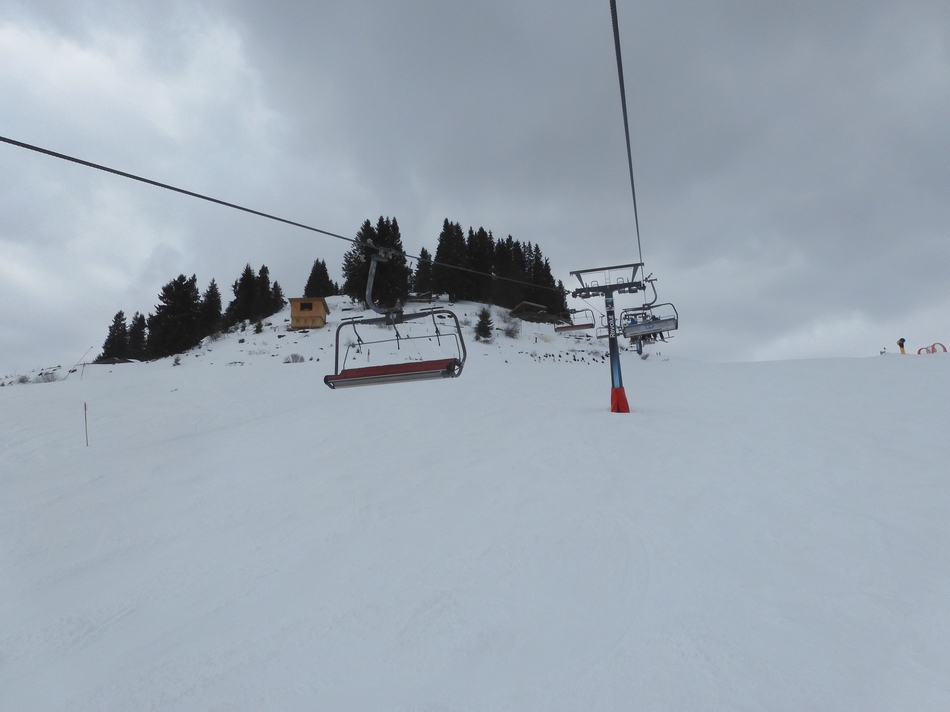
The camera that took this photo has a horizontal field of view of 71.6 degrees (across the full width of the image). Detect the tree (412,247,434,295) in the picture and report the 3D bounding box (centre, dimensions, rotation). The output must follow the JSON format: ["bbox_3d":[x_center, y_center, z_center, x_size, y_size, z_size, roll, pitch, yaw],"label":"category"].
[{"bbox_3d":[-8.603,-14.283,110.000,3.560,8.020,3.560,-3,-8,-4],"label":"tree"}]

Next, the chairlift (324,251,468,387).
[{"bbox_3d":[-1.940,-0.998,15.467,3.250,3.320,1.300,-6,-8,15],"label":"chairlift"}]

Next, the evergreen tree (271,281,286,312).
[{"bbox_3d":[-28.946,-8.766,97.000,2.500,4.800,2.500,0,-10,-17],"label":"evergreen tree"}]

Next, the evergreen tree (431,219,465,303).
[{"bbox_3d":[-4.260,-16.120,110.000,5.510,13.700,5.510,-4,-8,-2],"label":"evergreen tree"}]

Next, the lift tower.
[{"bbox_3d":[11.440,-1.408,54.500,6.150,12.180,2.400,-5,-10,14],"label":"lift tower"}]

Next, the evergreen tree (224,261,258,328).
[{"bbox_3d":[-31.913,-8.405,90.000,4.510,8.750,4.510,-1,-8,-19],"label":"evergreen tree"}]

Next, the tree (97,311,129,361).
[{"bbox_3d":[-46.242,-2.615,84.000,3.960,6.380,3.960,0,-9,-29],"label":"tree"}]

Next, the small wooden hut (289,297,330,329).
[{"bbox_3d":[-21.701,-5.082,85.960,4.500,3.950,4.100,-2,-10,-6],"label":"small wooden hut"}]

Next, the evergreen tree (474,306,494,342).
[{"bbox_3d":[1.335,-4.460,93.000,2.550,5.060,2.550,-3,-9,1],"label":"evergreen tree"}]

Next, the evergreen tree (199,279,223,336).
[{"bbox_3d":[-35.347,-6.481,88.000,3.110,7.750,3.110,-1,-9,-22],"label":"evergreen tree"}]

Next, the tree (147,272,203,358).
[{"bbox_3d":[-40.061,-5.251,88.000,6.570,11.200,6.570,1,-10,-24],"label":"tree"}]

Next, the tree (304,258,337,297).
[{"bbox_3d":[-25.787,-12.635,109.934,5.120,7.500,5.120,-1,-10,-13],"label":"tree"}]

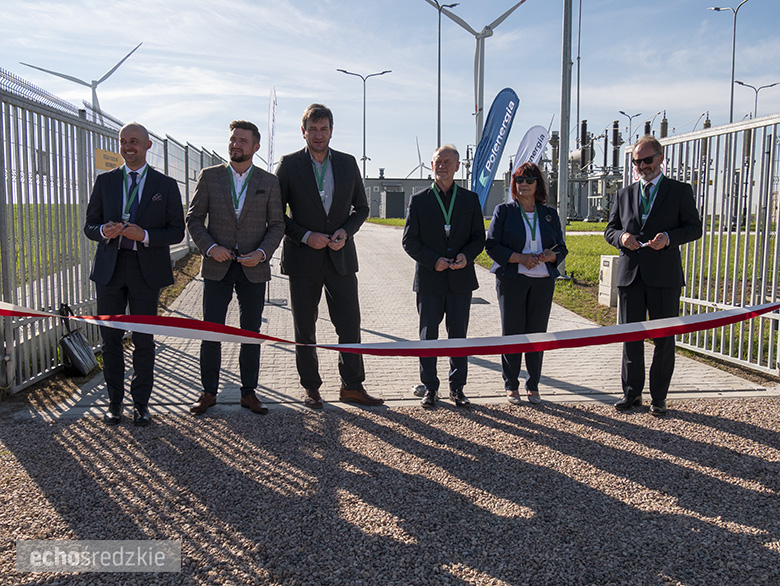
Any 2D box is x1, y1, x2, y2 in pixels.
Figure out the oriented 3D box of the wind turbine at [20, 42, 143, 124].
[{"bbox_3d":[-254.639,-142.476,646.823,98.400,139.792,13.000,-4,8,-36],"label":"wind turbine"}]

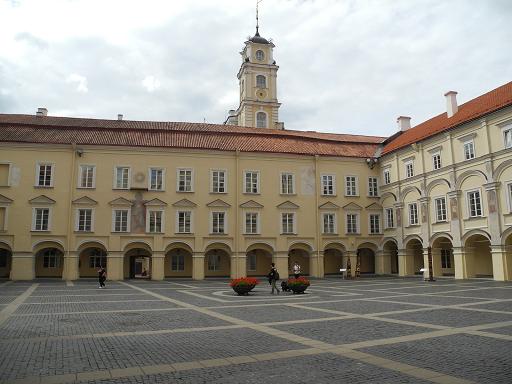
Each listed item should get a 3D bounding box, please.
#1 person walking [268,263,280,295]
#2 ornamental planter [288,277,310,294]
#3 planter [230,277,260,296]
[{"bbox_3d":[1.014,4.913,23.548,0.650,1.750,0.550,-1,-10,6],"label":"person walking"},{"bbox_3d":[2.410,5.279,23.584,1.320,1.000,1.320,0,-10,0],"label":"ornamental planter"},{"bbox_3d":[-0.583,5.195,22.989,1.600,1.050,1.600,0,-10,0],"label":"planter"}]

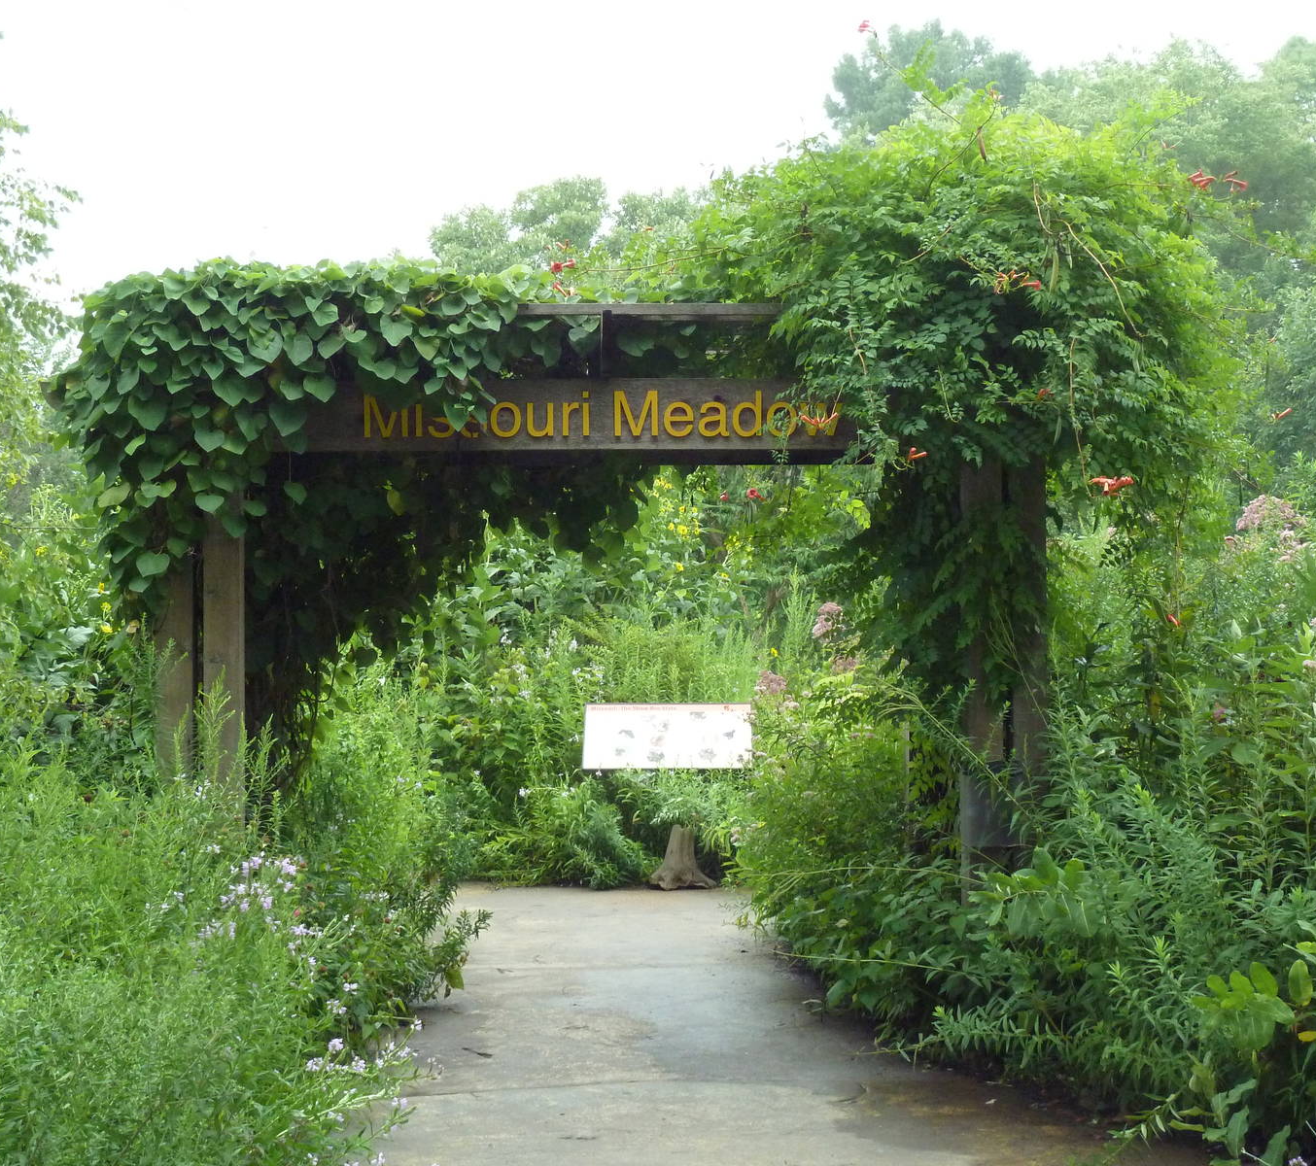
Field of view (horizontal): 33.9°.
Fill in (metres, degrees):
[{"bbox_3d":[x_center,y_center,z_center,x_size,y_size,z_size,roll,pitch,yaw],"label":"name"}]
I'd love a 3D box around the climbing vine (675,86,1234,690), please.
[{"bbox_3d":[1.200,-0.800,8.750,2.280,2.450,2.000,0,1,0],"label":"climbing vine"}]

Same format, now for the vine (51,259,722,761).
[{"bbox_3d":[-1.080,-0.220,8.800,2.650,2.020,1.750,0,1,0],"label":"vine"}]

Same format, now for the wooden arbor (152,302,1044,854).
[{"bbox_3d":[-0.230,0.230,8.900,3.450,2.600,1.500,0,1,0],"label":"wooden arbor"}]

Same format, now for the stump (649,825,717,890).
[{"bbox_3d":[0.125,1.365,10.850,0.345,0.310,0.330,0,1,0],"label":"stump"}]

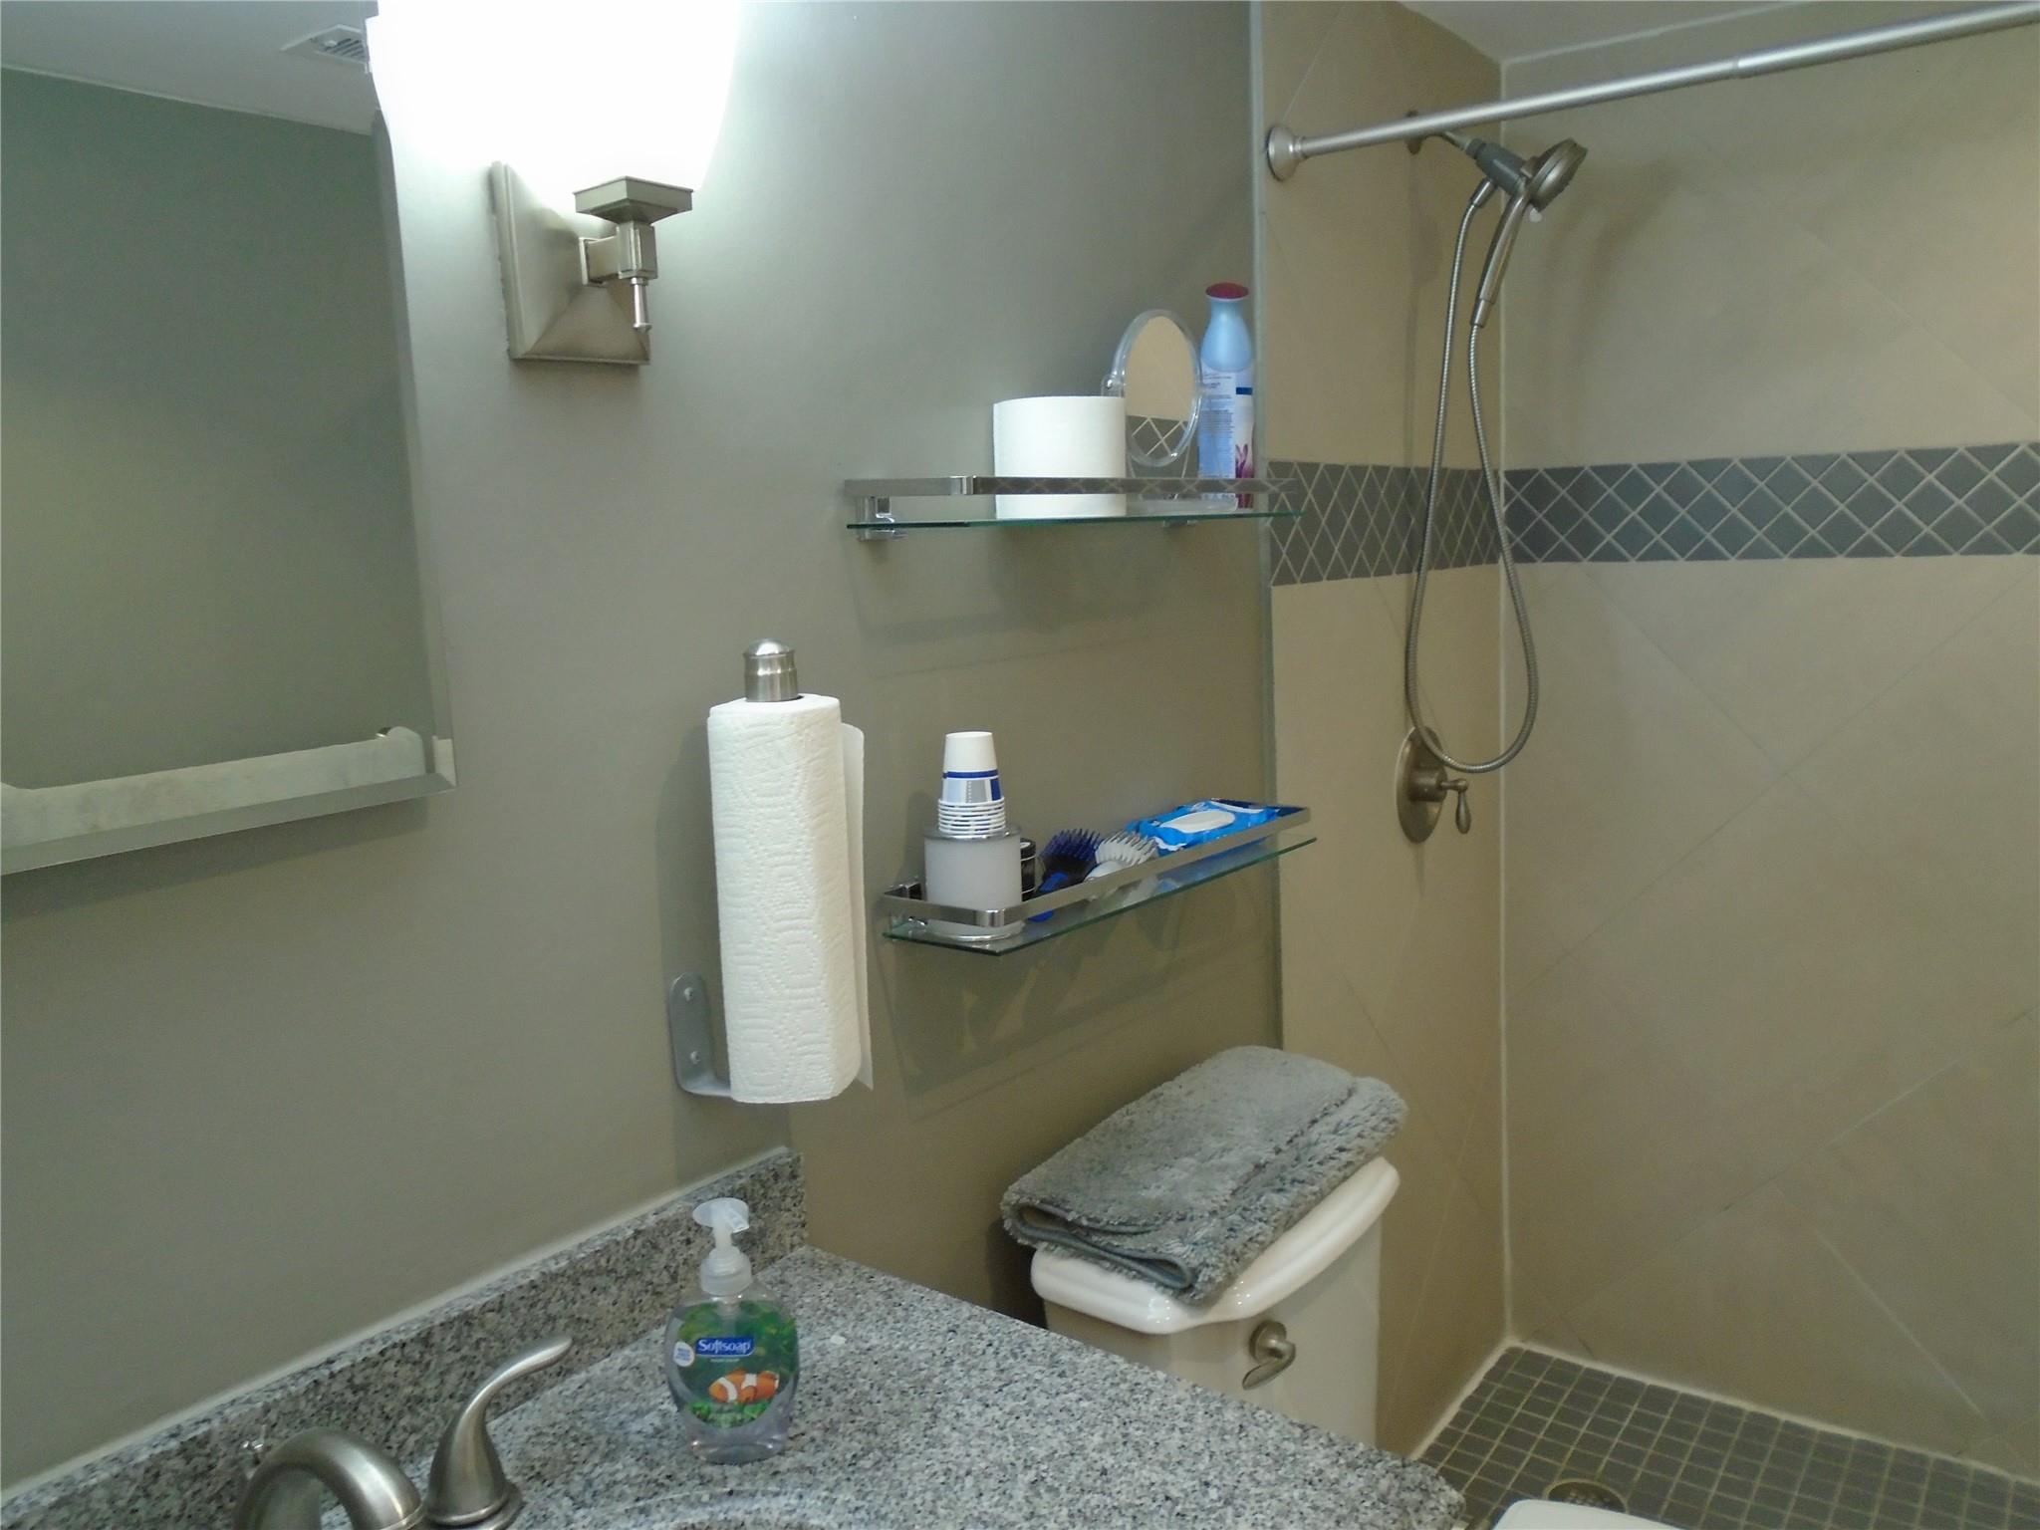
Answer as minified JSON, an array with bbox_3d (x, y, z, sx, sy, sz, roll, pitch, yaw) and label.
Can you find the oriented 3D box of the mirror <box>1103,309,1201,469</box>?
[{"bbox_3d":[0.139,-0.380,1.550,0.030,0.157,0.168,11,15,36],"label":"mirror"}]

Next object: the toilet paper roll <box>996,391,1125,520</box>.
[{"bbox_3d":[0.037,-0.277,1.406,0.122,0.105,0.122,-2,8,0],"label":"toilet paper roll"}]

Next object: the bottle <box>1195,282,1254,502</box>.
[{"bbox_3d":[0.226,-0.403,1.698,0.058,0.236,0.066,-2,8,4],"label":"bottle"}]

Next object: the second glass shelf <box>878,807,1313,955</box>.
[{"bbox_3d":[0.101,0.103,1.529,0.137,0.042,0.567,4,11,37],"label":"second glass shelf"}]

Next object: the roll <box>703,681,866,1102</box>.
[{"bbox_3d":[-0.167,0.095,1.099,0.098,0.277,0.098,-2,8,0],"label":"roll"}]

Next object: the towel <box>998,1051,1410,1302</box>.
[{"bbox_3d":[0.221,0.422,1.646,0.203,0.070,0.502,4,11,37],"label":"towel"}]

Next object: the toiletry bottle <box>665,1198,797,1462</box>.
[{"bbox_3d":[-0.189,0.357,0.991,0.084,0.171,0.050,-4,9,-12],"label":"toiletry bottle"}]

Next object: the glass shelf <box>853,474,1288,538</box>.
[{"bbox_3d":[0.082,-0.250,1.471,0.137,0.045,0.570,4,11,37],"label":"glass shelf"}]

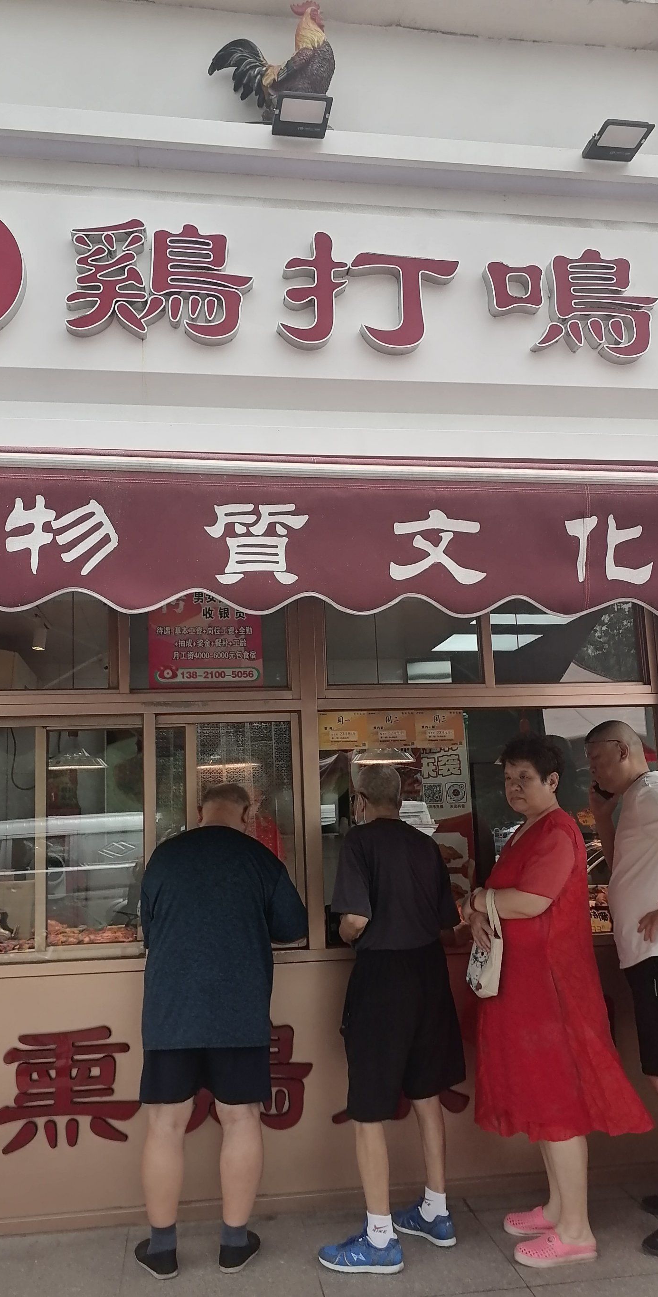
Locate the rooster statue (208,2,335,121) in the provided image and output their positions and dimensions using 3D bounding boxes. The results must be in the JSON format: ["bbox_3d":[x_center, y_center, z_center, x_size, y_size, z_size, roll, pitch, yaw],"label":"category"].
[{"bbox_3d":[-0.236,-2.442,4.205,0.520,0.600,0.220,-1,-10,-10],"label":"rooster statue"}]

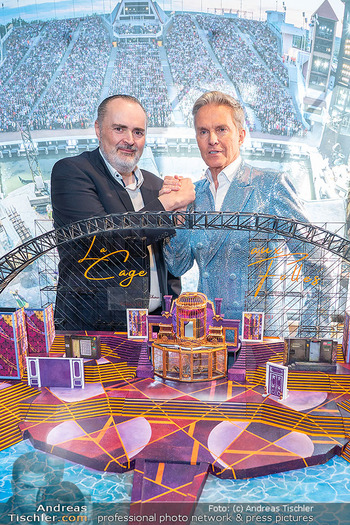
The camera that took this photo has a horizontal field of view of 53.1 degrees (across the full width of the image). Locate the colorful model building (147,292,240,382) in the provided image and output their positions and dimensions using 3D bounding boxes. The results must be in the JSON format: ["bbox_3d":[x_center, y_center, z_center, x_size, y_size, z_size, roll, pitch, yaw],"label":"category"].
[{"bbox_3d":[0.060,0.212,1.070,0.272,0.220,0.180,1,12,8],"label":"colorful model building"}]

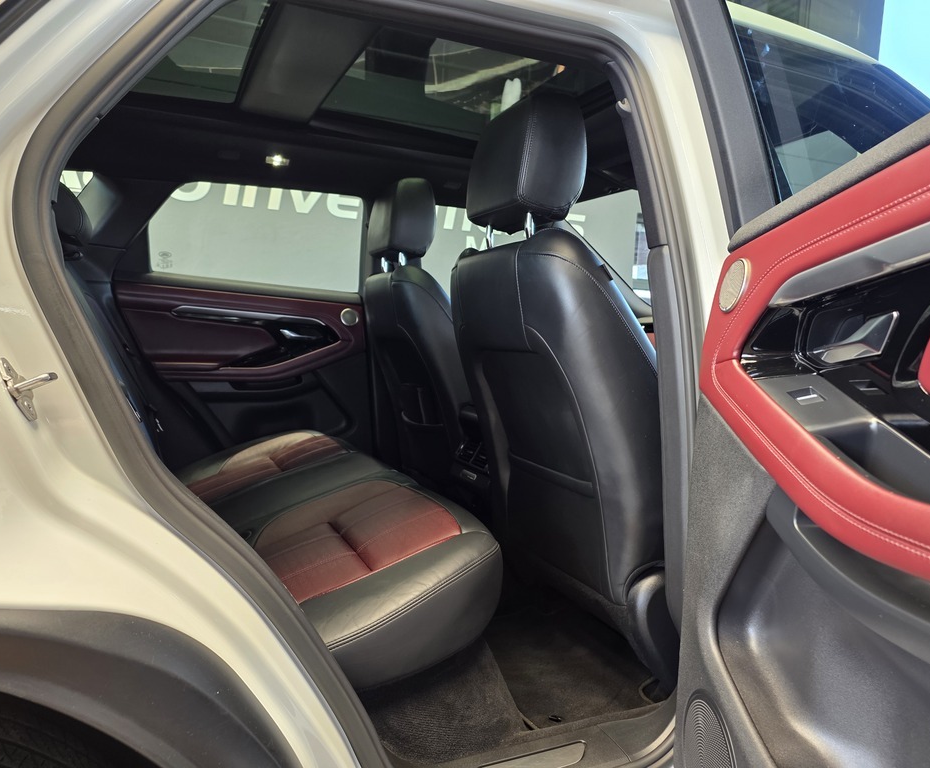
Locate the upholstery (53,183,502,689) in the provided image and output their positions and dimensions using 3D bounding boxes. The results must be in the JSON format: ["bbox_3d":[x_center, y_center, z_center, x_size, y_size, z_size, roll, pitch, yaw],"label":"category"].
[{"bbox_3d":[-0.545,-0.056,1.387,0.822,0.832,1.267,-1,5,-22],"label":"upholstery"}]

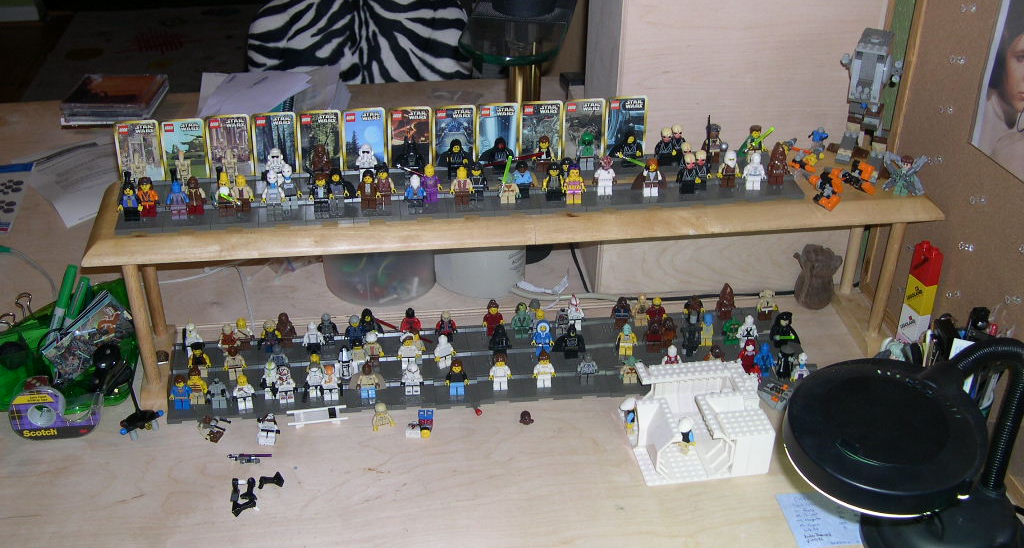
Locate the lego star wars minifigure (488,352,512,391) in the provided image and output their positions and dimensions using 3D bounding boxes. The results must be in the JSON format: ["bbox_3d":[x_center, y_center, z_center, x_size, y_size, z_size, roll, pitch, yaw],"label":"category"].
[{"bbox_3d":[-0.013,0.110,1.264,0.026,0.042,0.014,-3,32,-5],"label":"lego star wars minifigure"}]

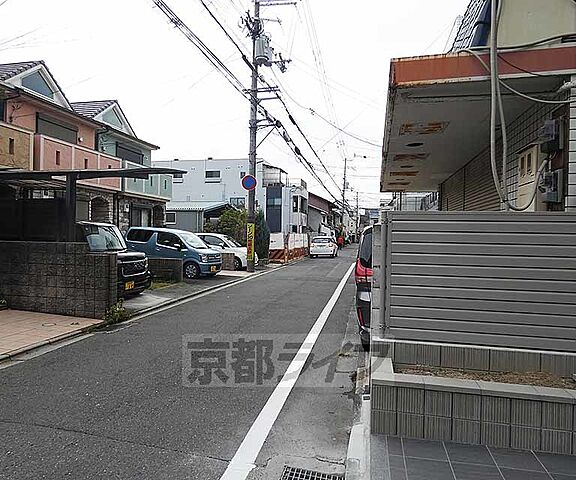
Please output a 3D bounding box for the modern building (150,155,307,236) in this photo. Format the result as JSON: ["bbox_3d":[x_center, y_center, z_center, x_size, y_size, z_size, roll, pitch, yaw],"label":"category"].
[{"bbox_3d":[-5.830,-3.600,37.609,15.800,9.200,6.400,1,1,13],"label":"modern building"}]

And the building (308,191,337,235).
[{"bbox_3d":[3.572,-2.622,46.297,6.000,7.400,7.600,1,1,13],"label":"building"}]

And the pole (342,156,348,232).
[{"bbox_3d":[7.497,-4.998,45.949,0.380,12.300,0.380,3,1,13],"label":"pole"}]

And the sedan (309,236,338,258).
[{"bbox_3d":[2.781,0.533,25.407,1.700,1.470,4.400,1,1,13],"label":"sedan"}]

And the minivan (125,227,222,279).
[{"bbox_3d":[-4.159,0.465,12.856,3.395,1.650,1.475,1,1,15],"label":"minivan"}]

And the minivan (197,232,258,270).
[{"bbox_3d":[-3.210,0.506,15.807,3.850,1.530,1.680,1,1,15],"label":"minivan"}]

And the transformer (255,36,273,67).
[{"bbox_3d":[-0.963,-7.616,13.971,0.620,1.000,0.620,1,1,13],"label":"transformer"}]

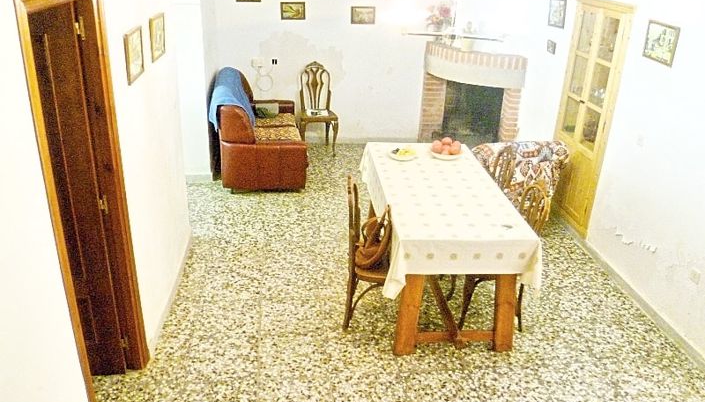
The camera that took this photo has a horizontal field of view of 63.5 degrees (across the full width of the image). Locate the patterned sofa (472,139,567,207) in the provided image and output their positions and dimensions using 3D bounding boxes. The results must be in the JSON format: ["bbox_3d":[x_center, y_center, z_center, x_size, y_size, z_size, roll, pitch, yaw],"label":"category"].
[{"bbox_3d":[1.324,-0.258,5.132,0.880,0.820,0.860,0,25,-6],"label":"patterned sofa"}]

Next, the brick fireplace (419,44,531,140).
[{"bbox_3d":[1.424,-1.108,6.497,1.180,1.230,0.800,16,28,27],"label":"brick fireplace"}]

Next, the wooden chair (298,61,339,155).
[{"bbox_3d":[-0.390,-1.032,6.446,0.450,1.000,0.500,-2,25,-8],"label":"wooden chair"}]

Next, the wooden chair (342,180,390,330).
[{"bbox_3d":[0.180,0.310,3.639,0.480,0.950,0.430,1,25,-2],"label":"wooden chair"}]

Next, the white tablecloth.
[{"bbox_3d":[0.580,0.044,3.989,0.900,0.390,1.720,0,25,-6],"label":"white tablecloth"}]

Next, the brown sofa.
[{"bbox_3d":[-0.961,-0.797,5.943,0.950,0.950,1.360,0,25,-6],"label":"brown sofa"}]

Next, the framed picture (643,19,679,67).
[{"bbox_3d":[2.126,-1.097,3.950,0.025,0.250,0.350,0,25,-6],"label":"framed picture"}]

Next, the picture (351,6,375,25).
[{"bbox_3d":[0.122,-2.047,6.304,0.275,0.190,0.025,0,25,-6],"label":"picture"}]

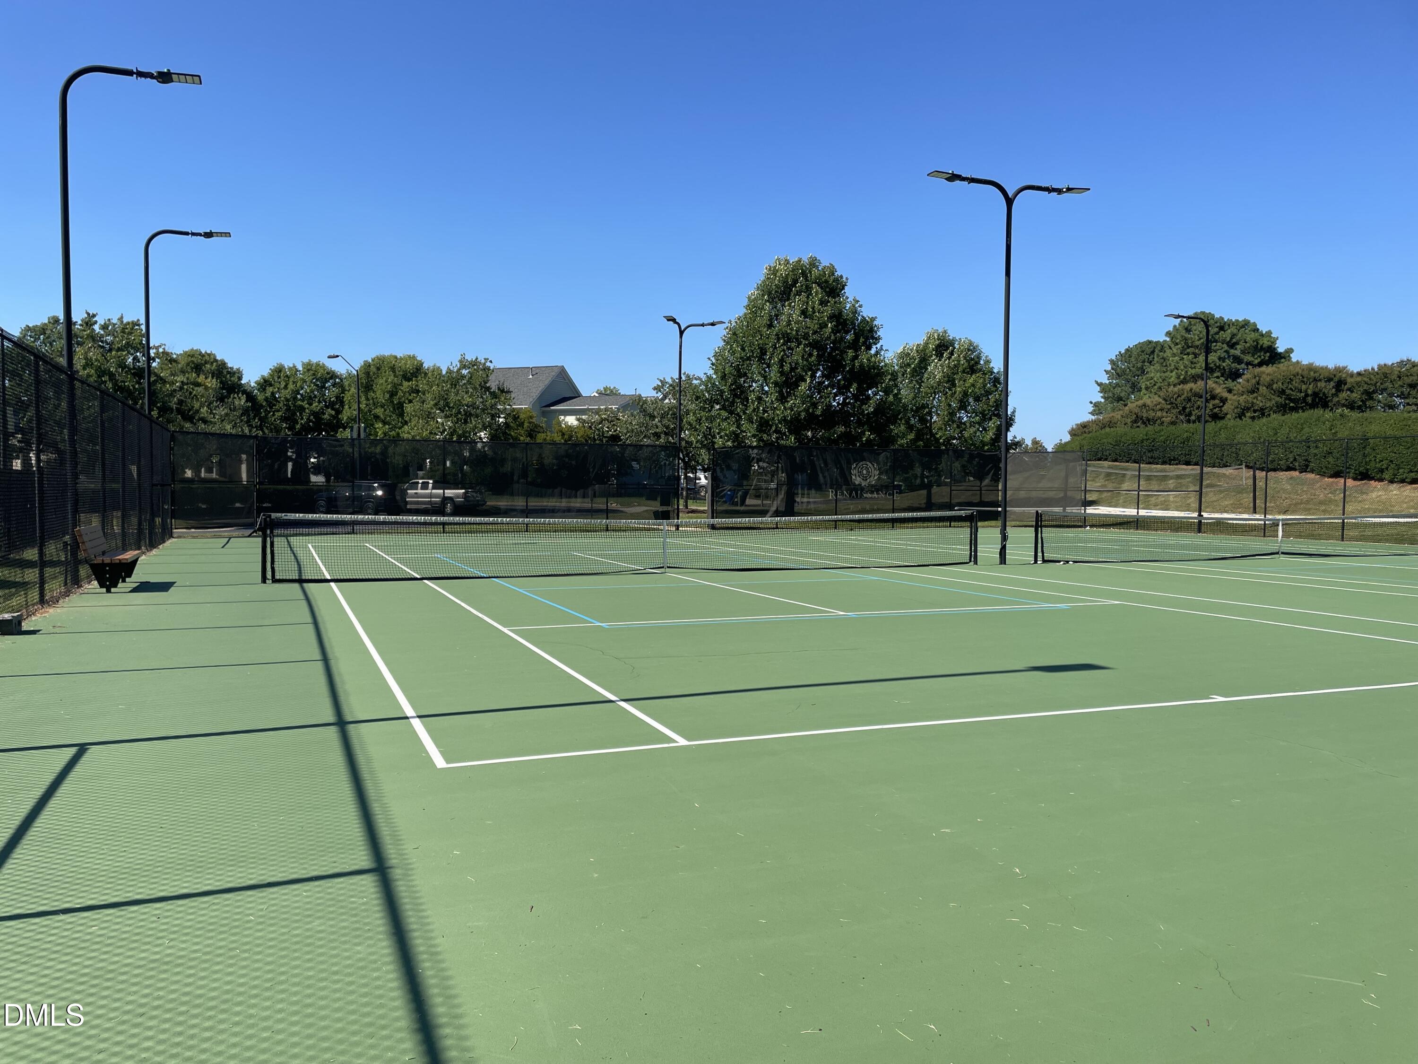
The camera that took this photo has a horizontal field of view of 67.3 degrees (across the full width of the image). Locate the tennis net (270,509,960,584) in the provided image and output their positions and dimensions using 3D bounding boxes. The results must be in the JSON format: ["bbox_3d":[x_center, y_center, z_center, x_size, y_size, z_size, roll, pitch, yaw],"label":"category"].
[{"bbox_3d":[-0.750,0.203,18.684,13.000,1.070,0.100,0,2,-22],"label":"tennis net"}]

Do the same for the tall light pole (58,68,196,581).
[{"bbox_3d":[-8.650,-3.021,16.019,1.880,7.600,0.330,0,2,-22],"label":"tall light pole"}]

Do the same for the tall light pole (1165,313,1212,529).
[{"bbox_3d":[16.785,-3.795,37.627,1.950,7.650,0.350,0,2,-22],"label":"tall light pole"}]

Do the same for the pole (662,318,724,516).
[{"bbox_3d":[-0.888,-3.869,38.880,2.650,7.650,1.450,0,2,-22],"label":"pole"}]

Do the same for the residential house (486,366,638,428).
[{"bbox_3d":[-10.800,-7.200,76.500,12.500,9.300,11.000,1,2,15],"label":"residential house"}]

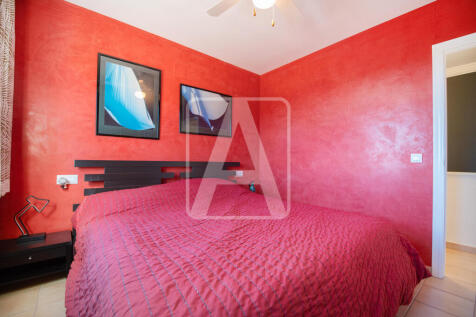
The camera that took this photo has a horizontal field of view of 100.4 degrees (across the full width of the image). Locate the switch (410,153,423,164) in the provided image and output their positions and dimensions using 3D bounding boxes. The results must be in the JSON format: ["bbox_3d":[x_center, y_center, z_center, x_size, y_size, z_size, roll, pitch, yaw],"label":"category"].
[{"bbox_3d":[1.656,0.001,1.839,0.012,0.084,0.082,0,0,-39],"label":"switch"}]

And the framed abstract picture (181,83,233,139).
[{"bbox_3d":[-0.419,-0.638,2.782,0.823,0.625,0.025,0,0,-40],"label":"framed abstract picture"}]

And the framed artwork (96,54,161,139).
[{"bbox_3d":[-1.157,-0.631,2.162,0.610,0.815,0.030,0,0,-39],"label":"framed artwork"}]

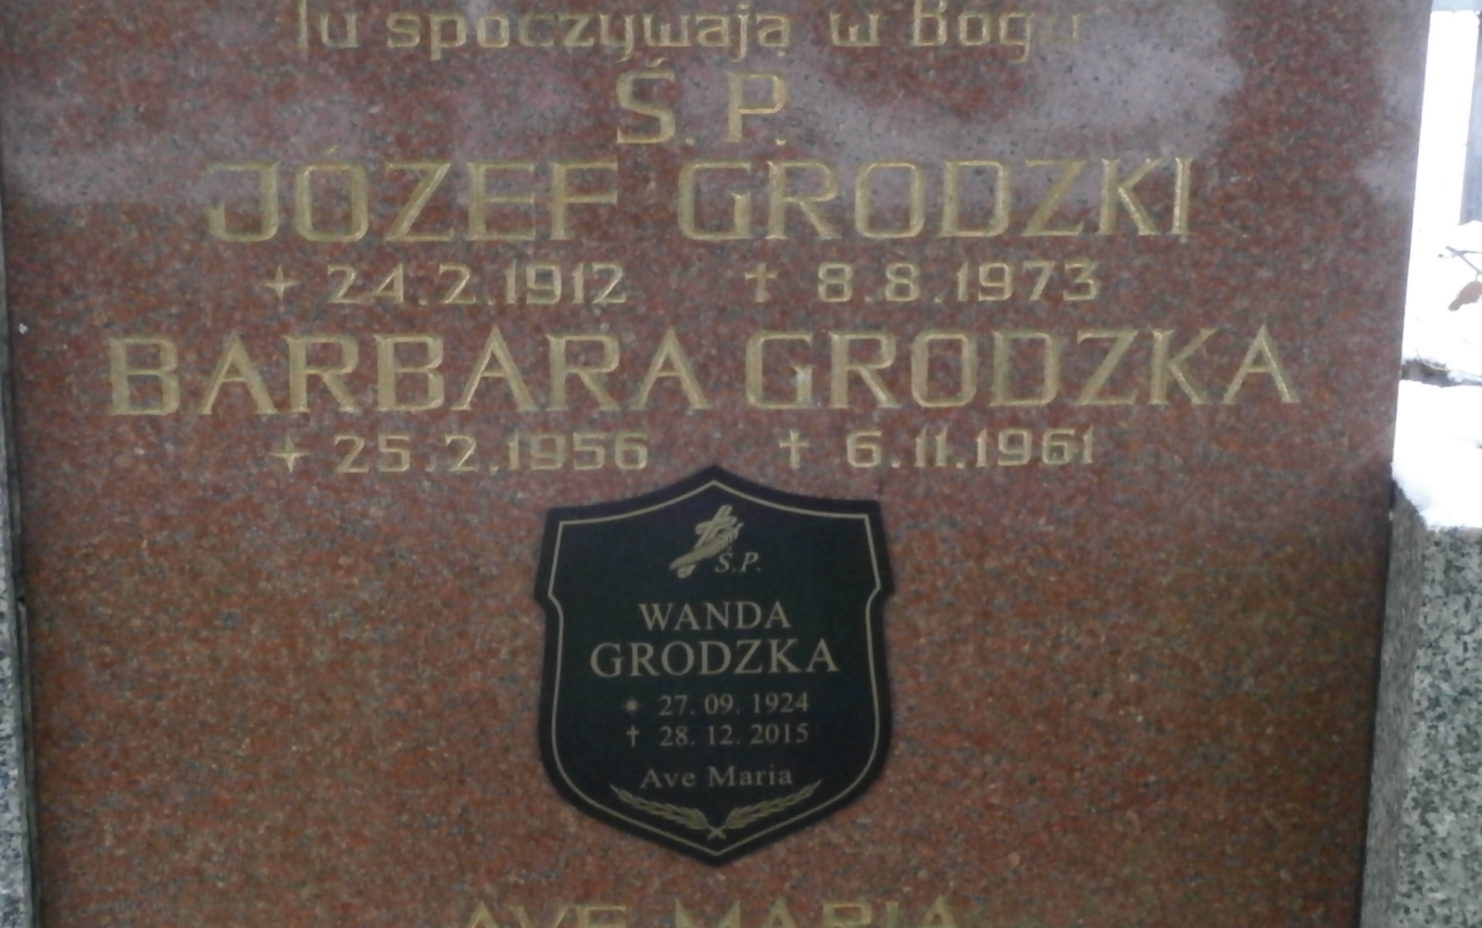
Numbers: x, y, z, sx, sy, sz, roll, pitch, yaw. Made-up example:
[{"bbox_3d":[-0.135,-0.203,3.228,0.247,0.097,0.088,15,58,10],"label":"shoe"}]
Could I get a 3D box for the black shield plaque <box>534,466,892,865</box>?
[{"bbox_3d":[-0.017,0.145,2.530,0.245,0.299,0.015,-2,20,-3],"label":"black shield plaque"}]

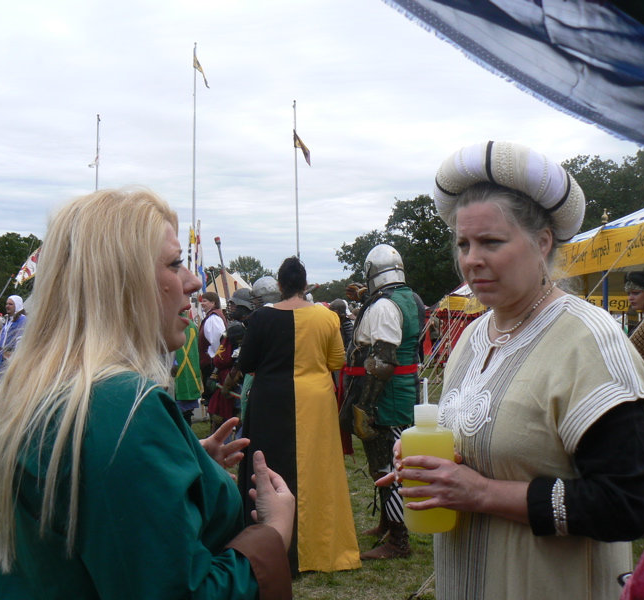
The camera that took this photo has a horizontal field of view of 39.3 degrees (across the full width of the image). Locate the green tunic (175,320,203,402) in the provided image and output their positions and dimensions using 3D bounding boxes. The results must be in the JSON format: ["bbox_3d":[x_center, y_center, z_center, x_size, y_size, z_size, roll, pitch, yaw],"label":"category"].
[{"bbox_3d":[-1.466,0.675,9.900,0.380,0.860,0.270,1,-2,-37],"label":"green tunic"}]

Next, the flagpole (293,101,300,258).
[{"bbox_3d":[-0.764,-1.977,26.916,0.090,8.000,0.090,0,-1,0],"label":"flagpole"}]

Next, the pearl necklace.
[{"bbox_3d":[0.341,0.019,1.510,0.130,0.100,0.130,0,-1,41],"label":"pearl necklace"}]

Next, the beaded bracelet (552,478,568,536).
[{"bbox_3d":[0.355,0.308,1.340,0.024,0.084,0.076,0,-1,25],"label":"beaded bracelet"}]

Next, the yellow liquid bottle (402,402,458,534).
[{"bbox_3d":[0.179,0.280,1.500,0.088,0.216,0.084,-3,-1,23],"label":"yellow liquid bottle"}]

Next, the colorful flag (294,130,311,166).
[{"bbox_3d":[-0.757,-5.883,35.000,0.620,1.380,0.220,0,-1,-17],"label":"colorful flag"}]

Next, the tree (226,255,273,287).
[{"bbox_3d":[-11.106,-2.408,140.000,7.200,9.000,7.000,0,-1,0],"label":"tree"}]

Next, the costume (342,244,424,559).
[{"bbox_3d":[0.367,0.574,5.361,0.480,1.800,0.640,0,-1,13],"label":"costume"}]

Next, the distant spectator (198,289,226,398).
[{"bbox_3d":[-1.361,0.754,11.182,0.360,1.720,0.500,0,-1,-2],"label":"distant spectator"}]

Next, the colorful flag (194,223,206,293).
[{"bbox_3d":[-1.685,-0.589,12.500,0.170,1.020,0.140,0,-1,-17],"label":"colorful flag"}]

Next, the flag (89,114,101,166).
[{"bbox_3d":[-9.592,-6.725,38.000,0.500,2.100,0.200,0,-1,-17],"label":"flag"}]

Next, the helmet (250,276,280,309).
[{"bbox_3d":[-0.458,-0.054,7.500,0.290,0.280,0.230,0,-1,-12],"label":"helmet"}]

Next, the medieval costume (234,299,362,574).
[{"bbox_3d":[-0.132,0.735,5.035,0.660,1.420,0.480,0,-1,-3],"label":"medieval costume"}]

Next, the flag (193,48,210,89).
[{"bbox_3d":[-3.744,-7.192,28.000,0.560,1.220,0.200,0,-1,-17],"label":"flag"}]

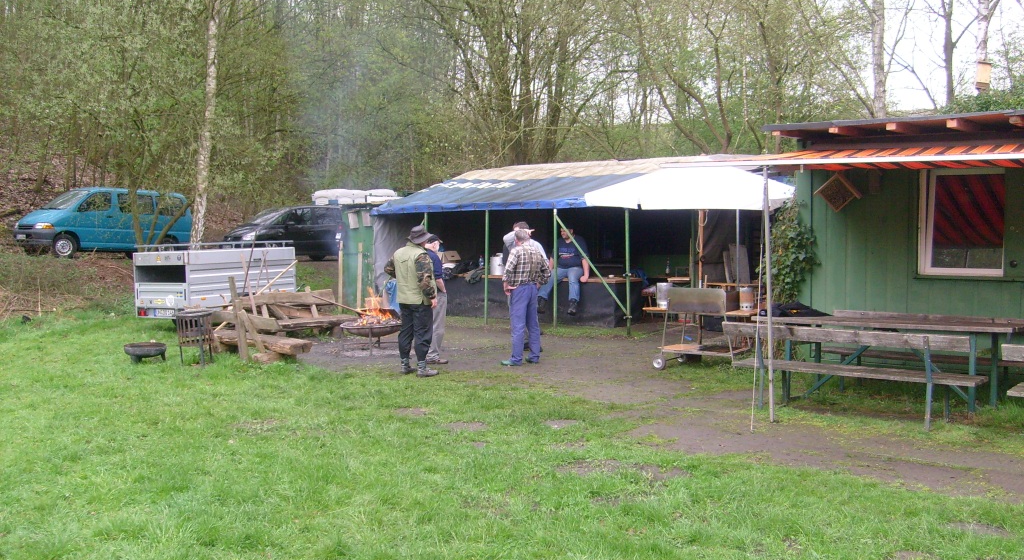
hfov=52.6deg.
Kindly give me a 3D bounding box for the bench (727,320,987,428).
[{"bbox_3d":[3.145,0.852,9.646,2.280,0.840,0.630,2,4,39],"label":"bench"}]

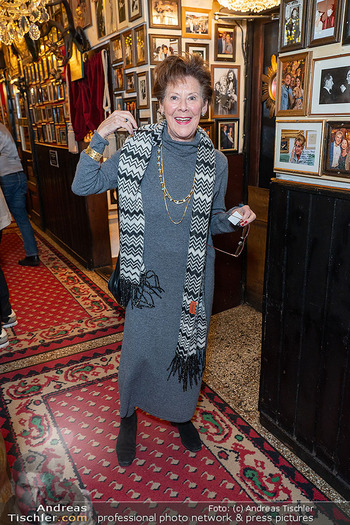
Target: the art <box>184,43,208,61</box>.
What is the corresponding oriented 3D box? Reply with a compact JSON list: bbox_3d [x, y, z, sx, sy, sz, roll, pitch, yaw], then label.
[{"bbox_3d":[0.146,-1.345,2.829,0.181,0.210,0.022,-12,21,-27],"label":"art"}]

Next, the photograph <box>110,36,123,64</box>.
[{"bbox_3d":[-0.406,-1.509,2.998,0.019,0.166,0.189,-11,20,-27],"label":"photograph"}]

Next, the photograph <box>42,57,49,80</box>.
[{"bbox_3d":[-1.456,-2.186,4.783,0.022,0.231,0.197,-11,20,-27],"label":"photograph"}]

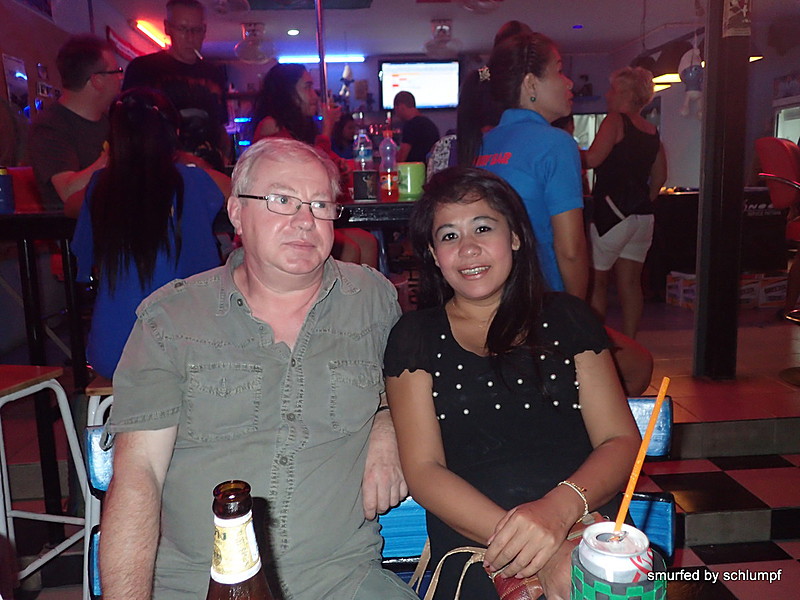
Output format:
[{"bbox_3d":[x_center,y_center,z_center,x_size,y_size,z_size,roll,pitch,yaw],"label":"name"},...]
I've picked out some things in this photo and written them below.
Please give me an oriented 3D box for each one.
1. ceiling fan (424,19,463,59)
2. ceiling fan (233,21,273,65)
[{"bbox_3d":[0.454,-2.717,6.750,0.410,0.420,0.410,-3,10,0],"label":"ceiling fan"},{"bbox_3d":[-1.462,-2.571,6.500,0.410,0.430,0.410,-3,10,0],"label":"ceiling fan"}]

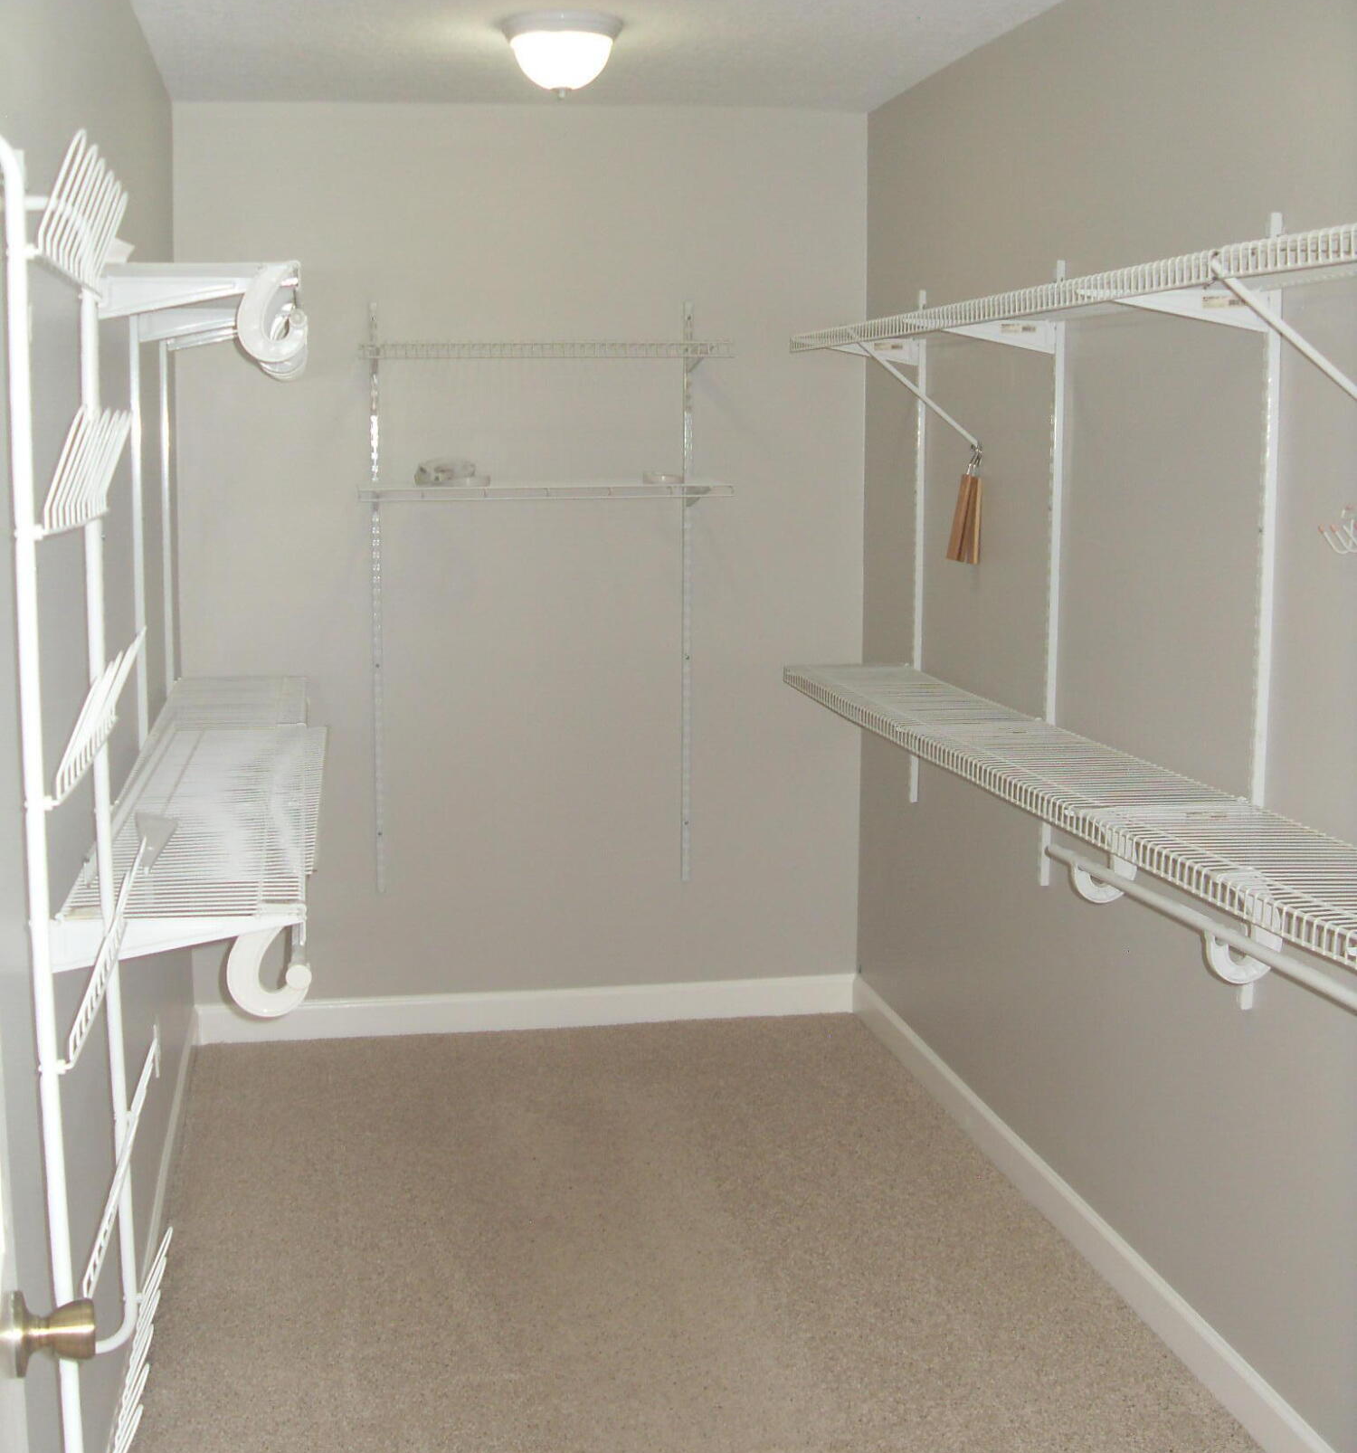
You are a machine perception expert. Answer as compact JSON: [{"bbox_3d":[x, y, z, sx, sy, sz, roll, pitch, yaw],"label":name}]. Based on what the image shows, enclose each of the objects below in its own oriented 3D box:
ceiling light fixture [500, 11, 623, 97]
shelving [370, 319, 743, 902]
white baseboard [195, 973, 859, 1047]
[{"bbox_3d":[-0.235,-1.339,3.895,0.252,0.153,0.252,-1,9,-11],"label":"ceiling light fixture"},{"bbox_3d":[-0.343,-0.306,4.906,0.904,1.522,0.306,-1,9,-11],"label":"shelving"},{"bbox_3d":[-0.381,0.762,5.209,1.777,0.103,0.015,-1,9,-11],"label":"white baseboard"}]

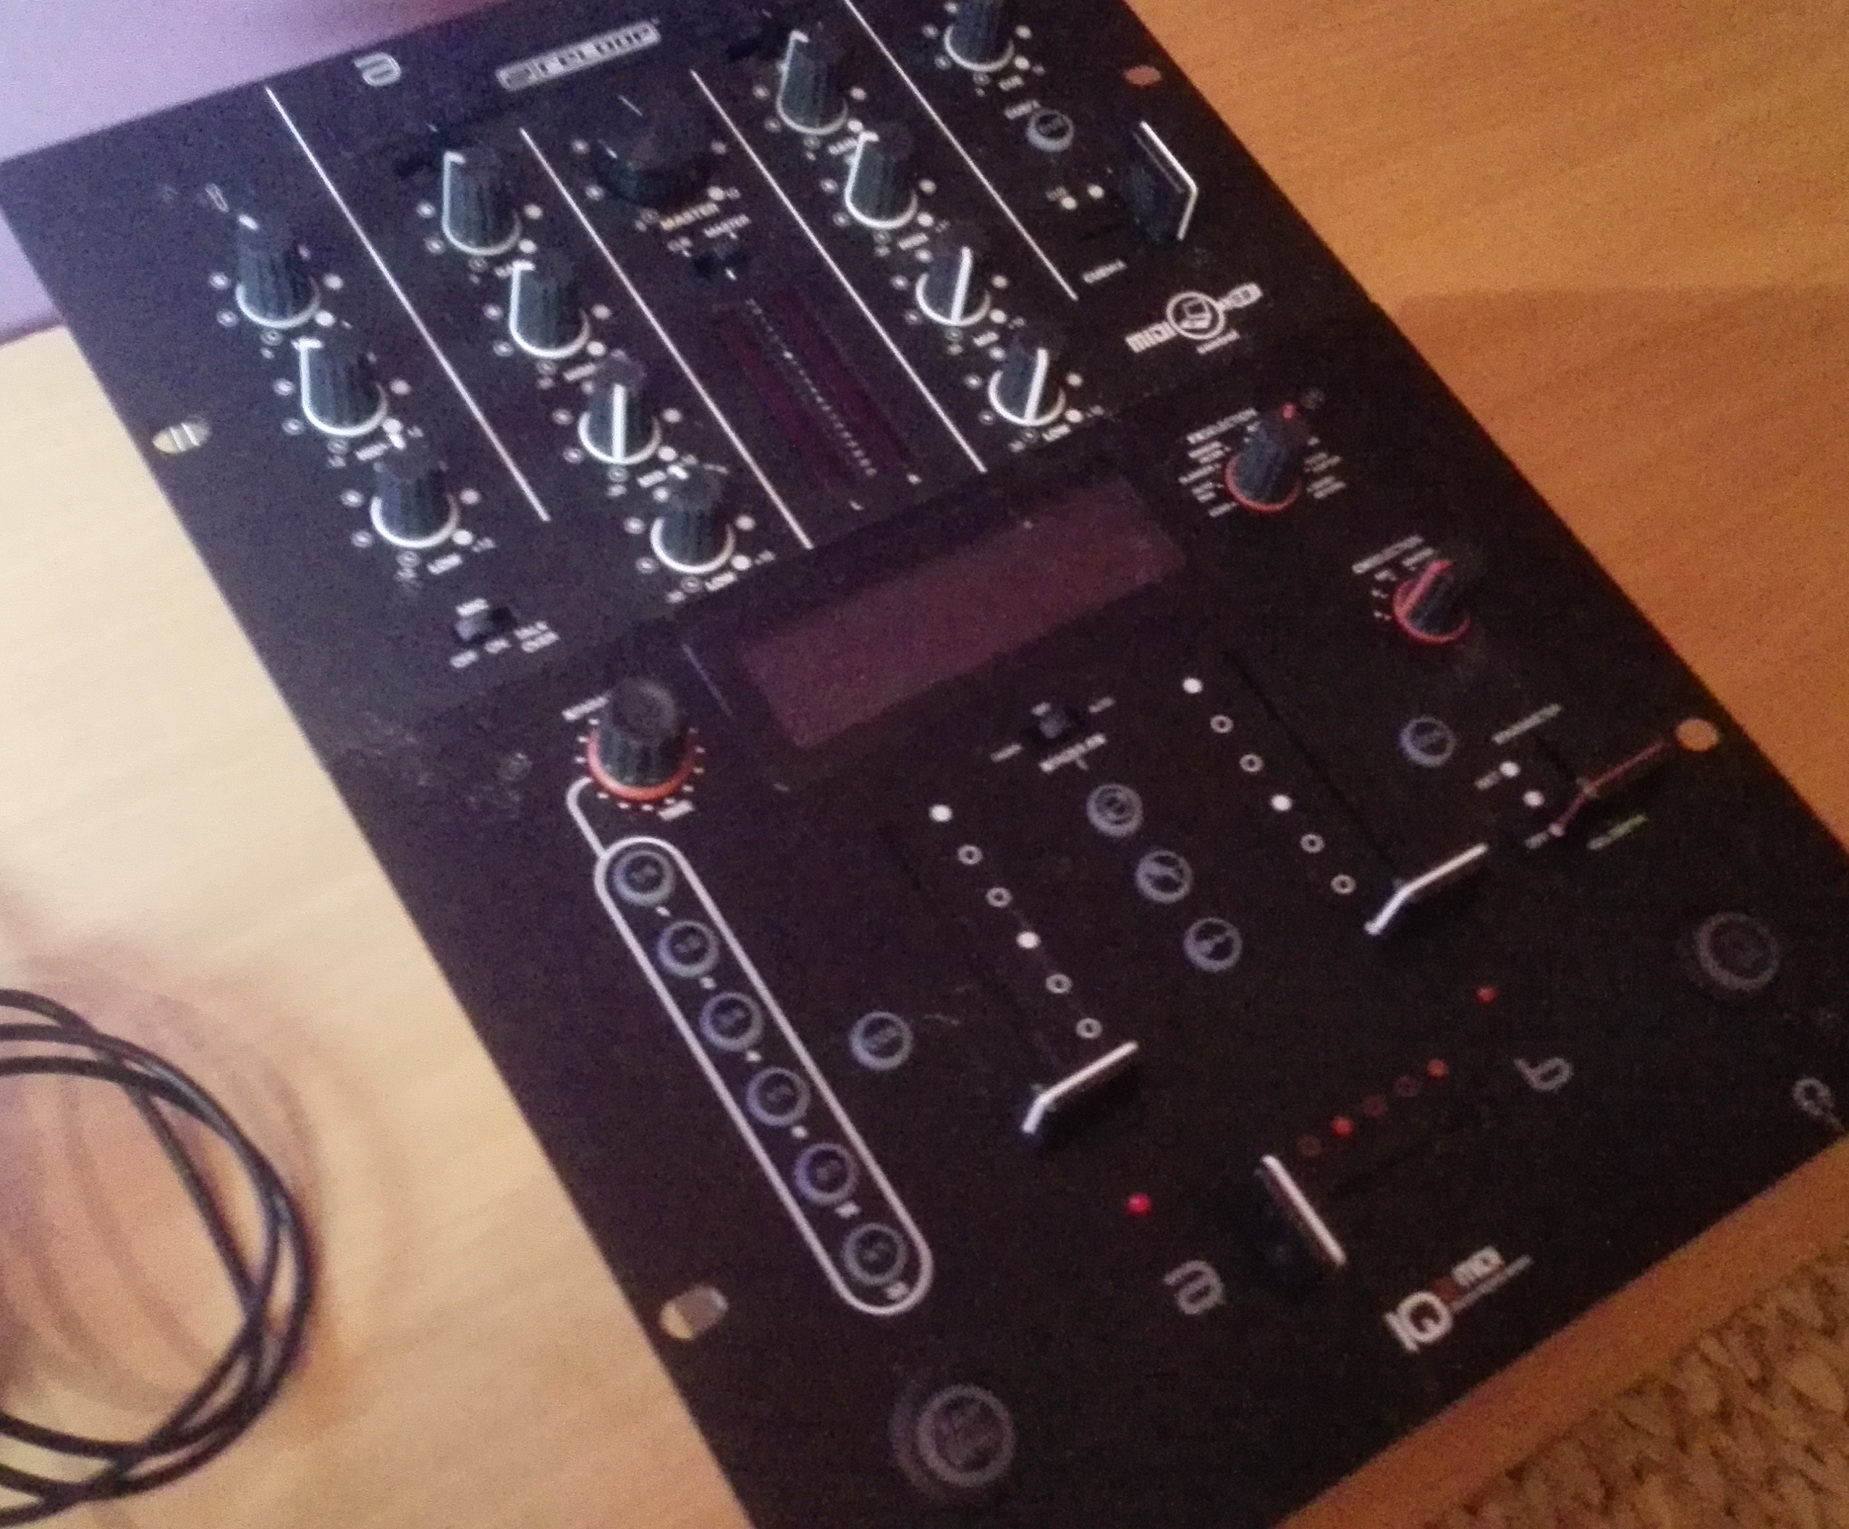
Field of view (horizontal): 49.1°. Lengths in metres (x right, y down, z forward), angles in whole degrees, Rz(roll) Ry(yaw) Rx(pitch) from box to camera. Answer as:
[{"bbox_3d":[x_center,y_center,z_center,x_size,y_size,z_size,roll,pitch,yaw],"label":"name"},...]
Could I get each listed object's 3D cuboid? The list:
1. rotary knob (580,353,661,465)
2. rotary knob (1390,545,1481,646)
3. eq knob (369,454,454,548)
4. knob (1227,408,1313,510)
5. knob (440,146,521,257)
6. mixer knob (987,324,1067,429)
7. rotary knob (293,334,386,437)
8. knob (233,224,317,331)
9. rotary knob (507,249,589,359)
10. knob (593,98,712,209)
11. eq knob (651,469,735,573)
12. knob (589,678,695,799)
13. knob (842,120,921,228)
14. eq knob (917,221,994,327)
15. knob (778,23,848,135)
[{"bbox_3d":[-0.062,-0.073,0.412,0.017,0.019,0.017,1,63,-8],"label":"rotary knob"},{"bbox_3d":[0.109,-0.037,0.418,0.017,0.019,0.017,3,63,-7],"label":"rotary knob"},{"bbox_3d":[-0.101,-0.055,0.397,0.017,0.019,0.017,3,63,-7],"label":"eq knob"},{"bbox_3d":[0.075,-0.066,0.428,0.017,0.019,0.017,-8,65,-12],"label":"knob"},{"bbox_3d":[-0.095,-0.121,0.430,0.017,0.017,0.017,4,62,-7],"label":"knob"},{"bbox_3d":[0.023,-0.084,0.430,0.017,0.019,0.017,2,63,-7],"label":"mixer knob"},{"bbox_3d":[-0.118,-0.078,0.406,0.017,0.019,0.017,-16,67,-16],"label":"rotary knob"},{"bbox_3d":[-0.133,-0.102,0.413,0.017,0.017,0.017,4,62,-7],"label":"knob"},{"bbox_3d":[-0.078,-0.097,0.419,0.017,0.017,0.017,4,62,-7],"label":"rotary knob"},{"bbox_3d":[-0.060,-0.137,0.447,0.025,0.011,0.025,4,62,-7],"label":"knob"},{"bbox_3d":[-0.045,-0.049,0.399,0.017,0.017,0.017,4,62,-7],"label":"eq knob"},{"bbox_3d":[-0.052,-0.006,0.374,0.019,0.017,0.019,4,62,-7],"label":"knob"},{"bbox_3d":[-0.009,-0.131,0.449,0.017,0.017,0.017,4,62,-7],"label":"knob"},{"bbox_3d":[0.008,-0.108,0.439,0.017,0.019,0.017,1,63,-8],"label":"eq knob"},{"bbox_3d":[-0.025,-0.156,0.459,0.017,0.017,0.017,4,62,-7],"label":"knob"}]

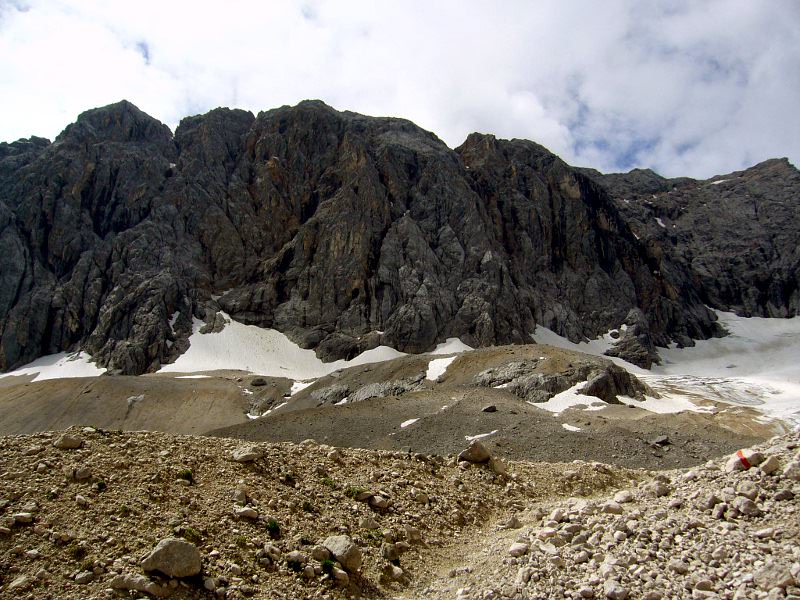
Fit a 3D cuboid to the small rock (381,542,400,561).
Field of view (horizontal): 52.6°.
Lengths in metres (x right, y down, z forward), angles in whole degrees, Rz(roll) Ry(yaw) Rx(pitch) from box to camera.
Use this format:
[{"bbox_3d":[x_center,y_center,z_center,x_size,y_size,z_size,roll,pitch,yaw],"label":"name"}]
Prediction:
[{"bbox_3d":[-0.088,2.332,7.500,0.176,0.145,0.167,0,-6,-1],"label":"small rock"}]

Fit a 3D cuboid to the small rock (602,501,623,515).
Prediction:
[{"bbox_3d":[2.312,2.257,8.800,0.218,0.140,0.185,0,-2,0],"label":"small rock"}]

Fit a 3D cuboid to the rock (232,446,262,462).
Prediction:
[{"bbox_3d":[-2.006,2.006,10.500,0.378,0.191,0.302,0,-3,0],"label":"rock"}]

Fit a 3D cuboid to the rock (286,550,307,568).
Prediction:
[{"bbox_3d":[-0.883,2.214,6.900,0.171,0.141,0.145,0,-2,0],"label":"rock"}]

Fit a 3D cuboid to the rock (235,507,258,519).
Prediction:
[{"bbox_3d":[-1.708,2.364,9.000,0.254,0.116,0.200,1,-6,-10],"label":"rock"}]

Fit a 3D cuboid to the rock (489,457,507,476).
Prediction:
[{"bbox_3d":[1.362,2.326,11.300,0.251,0.257,0.214,0,-2,0],"label":"rock"}]

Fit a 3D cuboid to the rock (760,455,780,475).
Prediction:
[{"bbox_3d":[4.718,2.095,10.300,0.242,0.222,0.216,-3,-6,24],"label":"rock"}]

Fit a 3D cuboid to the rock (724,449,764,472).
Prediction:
[{"bbox_3d":[3.748,1.746,8.800,0.422,0.240,0.338,0,-3,0],"label":"rock"}]

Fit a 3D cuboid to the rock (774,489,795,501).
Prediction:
[{"bbox_3d":[4.278,2.164,9.000,0.211,0.116,0.178,-3,-6,25],"label":"rock"}]

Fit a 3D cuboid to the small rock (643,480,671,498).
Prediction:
[{"bbox_3d":[2.727,2.015,8.600,0.289,0.176,0.231,0,-3,0],"label":"small rock"}]

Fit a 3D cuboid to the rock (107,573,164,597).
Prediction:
[{"bbox_3d":[-2.027,2.181,6.200,0.393,0.160,0.248,2,-6,-18],"label":"rock"}]

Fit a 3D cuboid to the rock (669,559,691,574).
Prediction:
[{"bbox_3d":[2.246,2.141,6.500,0.177,0.118,0.150,0,-2,0],"label":"rock"}]

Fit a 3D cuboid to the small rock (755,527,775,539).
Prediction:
[{"bbox_3d":[3.289,2.098,7.300,0.180,0.100,0.153,0,-2,0],"label":"small rock"}]

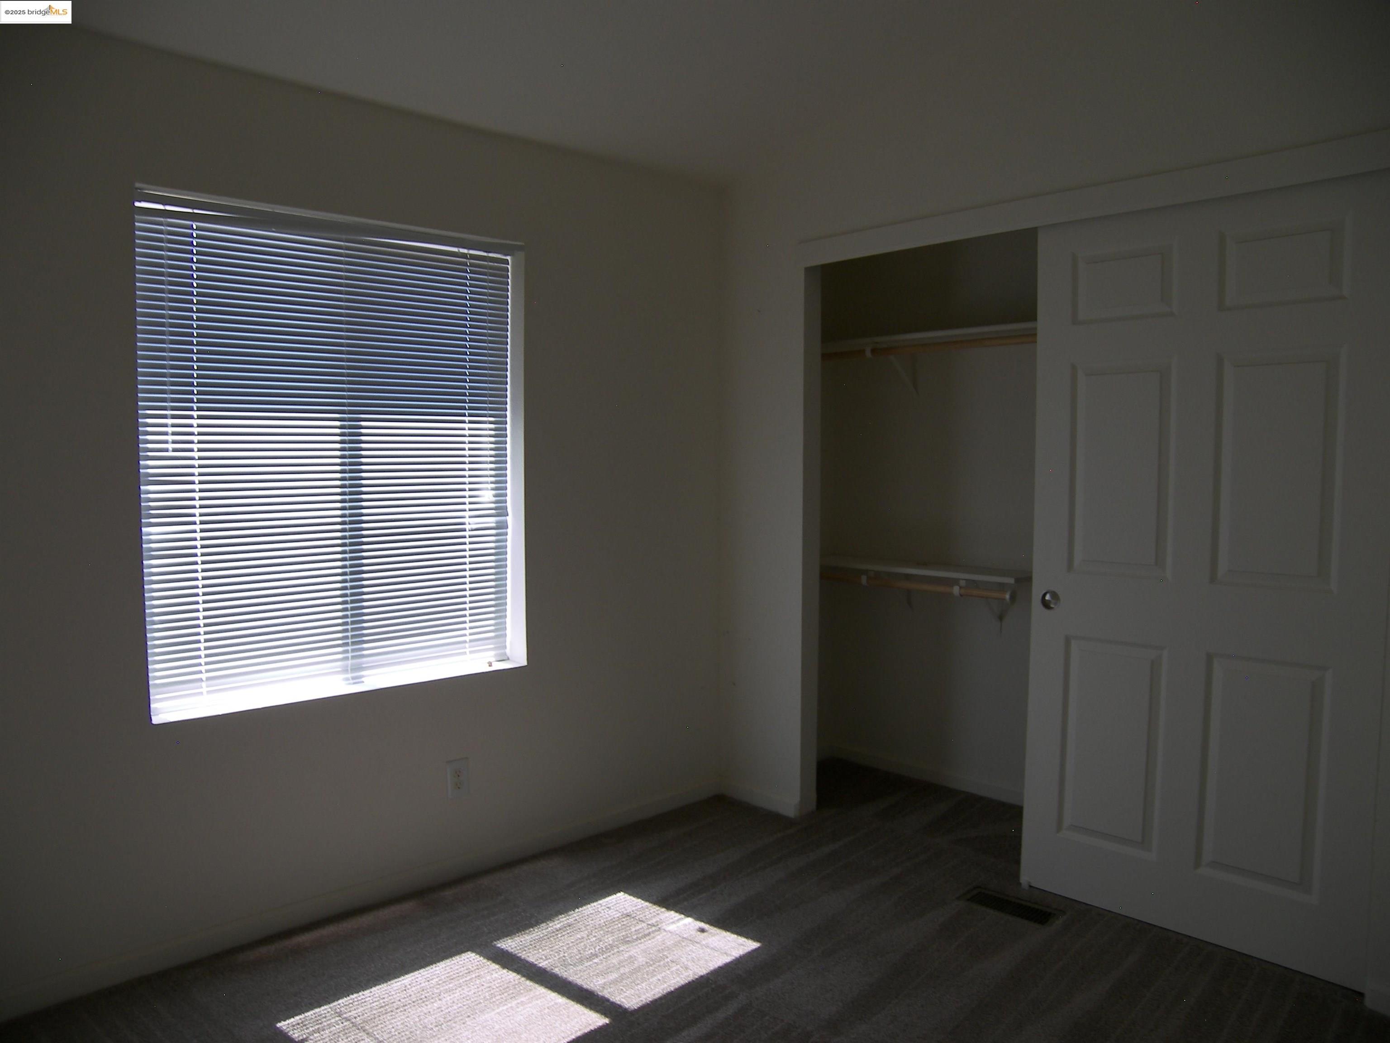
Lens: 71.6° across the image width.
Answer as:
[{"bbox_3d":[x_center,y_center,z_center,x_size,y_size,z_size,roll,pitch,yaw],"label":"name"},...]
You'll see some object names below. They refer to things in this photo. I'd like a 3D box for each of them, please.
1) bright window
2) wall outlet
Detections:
[{"bbox_3d":[-0.975,-0.181,2.771,1.107,1.338,0.100,-3,5,-44],"label":"bright window"},{"bbox_3d":[-0.735,0.802,3.005,0.075,0.117,0.010,-3,5,-44],"label":"wall outlet"}]

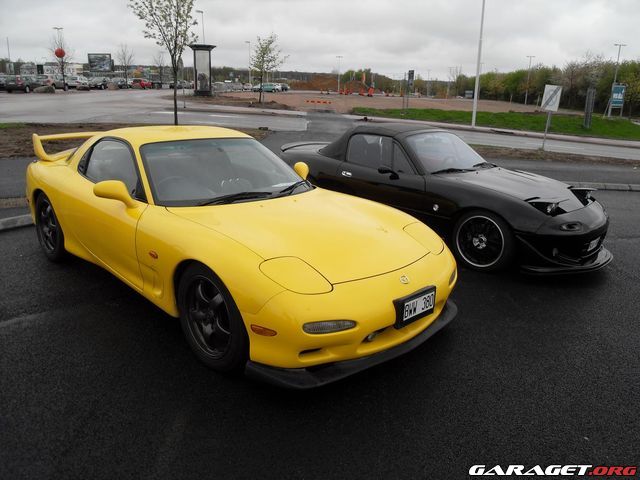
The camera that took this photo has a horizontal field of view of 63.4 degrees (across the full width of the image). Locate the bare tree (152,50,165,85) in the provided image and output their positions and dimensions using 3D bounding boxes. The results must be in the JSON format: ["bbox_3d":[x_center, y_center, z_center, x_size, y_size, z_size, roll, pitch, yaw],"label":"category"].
[{"bbox_3d":[-23.243,-24.476,74.286,1.900,5.120,1.900,2,16,0],"label":"bare tree"}]

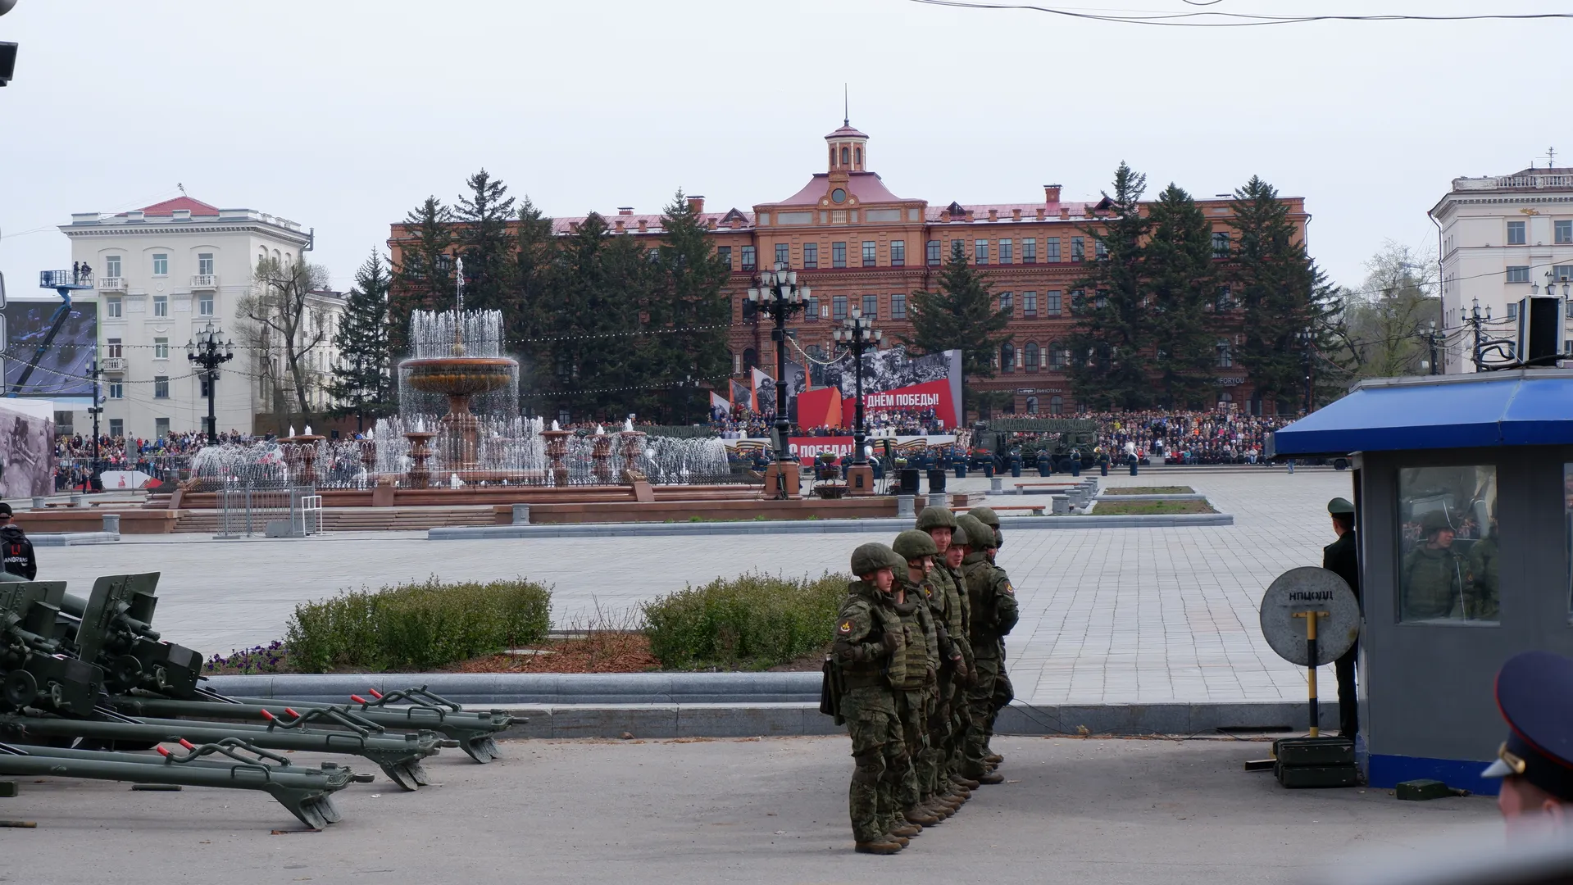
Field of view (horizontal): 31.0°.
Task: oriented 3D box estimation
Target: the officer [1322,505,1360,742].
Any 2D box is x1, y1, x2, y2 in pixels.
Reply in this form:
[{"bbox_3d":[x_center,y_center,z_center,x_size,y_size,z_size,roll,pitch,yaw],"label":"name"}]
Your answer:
[{"bbox_3d":[4.400,1.380,22.300,0.550,1.890,0.360,-1,0,-32],"label":"officer"}]

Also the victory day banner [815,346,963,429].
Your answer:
[{"bbox_3d":[7.525,-3.965,208.000,10.900,6.200,0.500,-1,-1,7],"label":"victory day banner"}]

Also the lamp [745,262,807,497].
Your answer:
[{"bbox_3d":[-0.157,-1.874,86.500,1.920,7.250,1.920,-1,-1,7],"label":"lamp"}]

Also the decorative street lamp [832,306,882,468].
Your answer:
[{"bbox_3d":[2.890,-2.220,115.000,1.970,6.650,1.970,-1,0,7],"label":"decorative street lamp"}]

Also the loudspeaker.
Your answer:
[{"bbox_3d":[5.143,-0.757,19.300,0.290,0.480,0.300,-1,-1,5],"label":"loudspeaker"}]

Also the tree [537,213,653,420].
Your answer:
[{"bbox_3d":[-15.900,-9.900,236.000,9.300,18.300,9.000,-1,0,7],"label":"tree"}]

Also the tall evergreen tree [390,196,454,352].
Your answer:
[{"bbox_3d":[-29.248,-8.570,230.000,6.200,22.800,6.200,-1,-1,7],"label":"tall evergreen tree"}]

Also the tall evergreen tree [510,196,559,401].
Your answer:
[{"bbox_3d":[-20.628,-8.520,230.000,5.600,22.800,5.600,-1,-1,7],"label":"tall evergreen tree"}]

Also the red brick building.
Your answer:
[{"bbox_3d":[5.800,-14.200,259.000,81.300,28.200,18.500,-1,0,7],"label":"red brick building"}]

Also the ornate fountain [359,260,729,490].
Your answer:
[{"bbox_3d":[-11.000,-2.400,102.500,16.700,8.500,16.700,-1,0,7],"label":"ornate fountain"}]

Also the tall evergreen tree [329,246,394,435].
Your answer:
[{"bbox_3d":[-35.000,-8.160,237.000,6.400,16.000,6.400,-1,0,7],"label":"tall evergreen tree"}]

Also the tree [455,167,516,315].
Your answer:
[{"bbox_3d":[-24.315,-9.716,230.000,6.200,25.000,6.200,-1,-1,7],"label":"tree"}]

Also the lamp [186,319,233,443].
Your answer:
[{"bbox_3d":[-22.406,-1.173,110.500,1.900,7.250,1.900,-1,-1,7],"label":"lamp"}]

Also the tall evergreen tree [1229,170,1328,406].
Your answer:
[{"bbox_3d":[39.900,-11.300,230.000,8.100,20.500,8.100,-1,0,7],"label":"tall evergreen tree"}]

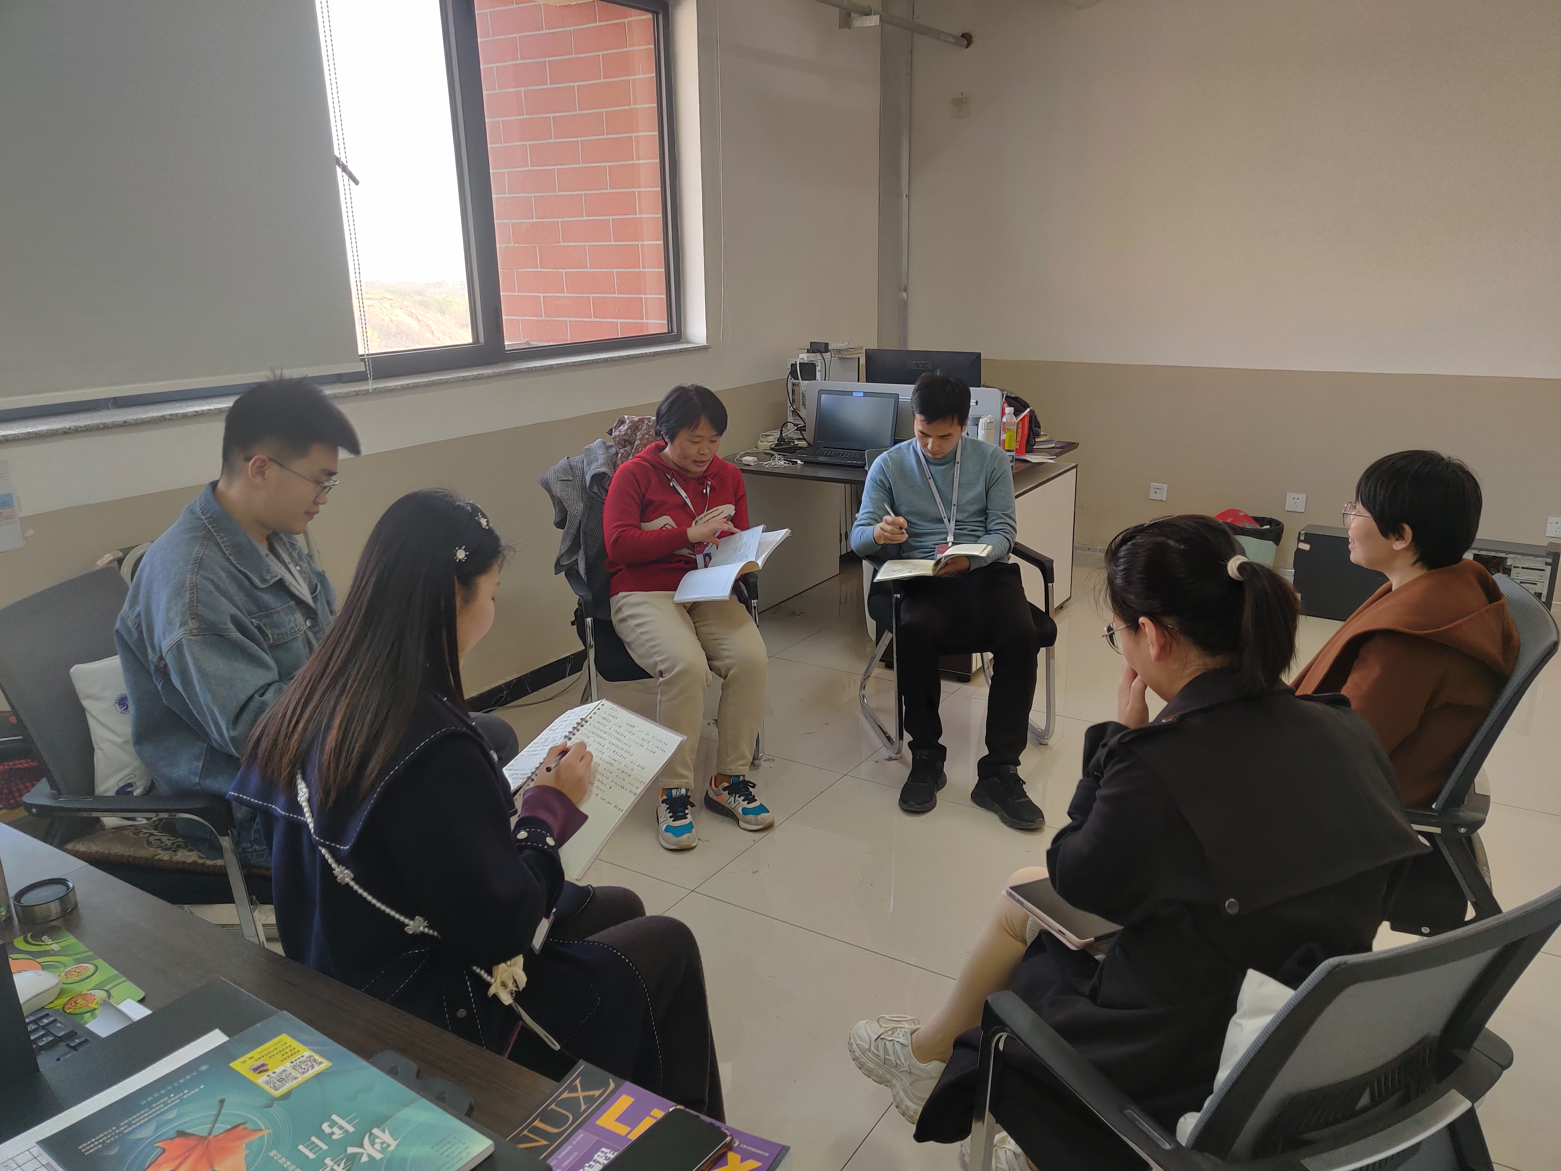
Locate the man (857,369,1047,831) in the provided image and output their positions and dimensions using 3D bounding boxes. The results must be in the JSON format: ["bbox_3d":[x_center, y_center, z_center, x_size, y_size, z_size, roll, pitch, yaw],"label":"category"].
[{"bbox_3d":[0.497,-0.007,3.683,0.550,1.180,0.940,-4,17,-9],"label":"man"}]

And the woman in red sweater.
[{"bbox_3d":[-0.253,0.032,3.595,0.490,1.180,0.820,-7,18,-19],"label":"woman in red sweater"}]

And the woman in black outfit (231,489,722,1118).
[{"bbox_3d":[-0.454,0.482,1.930,0.750,1.270,0.530,-13,20,-35],"label":"woman in black outfit"}]

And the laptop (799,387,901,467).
[{"bbox_3d":[0.238,-0.648,4.858,0.365,0.250,0.310,8,19,27],"label":"laptop"}]

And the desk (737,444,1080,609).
[{"bbox_3d":[0.465,-0.179,5.024,1.220,0.750,1.280,9,19,31],"label":"desk"}]

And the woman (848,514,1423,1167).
[{"bbox_3d":[0.511,0.489,1.870,0.530,1.260,0.870,-8,18,-22],"label":"woman"}]

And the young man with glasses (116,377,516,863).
[{"bbox_3d":[-0.980,0.236,2.666,0.790,1.340,0.560,-1,16,0],"label":"young man with glasses"}]

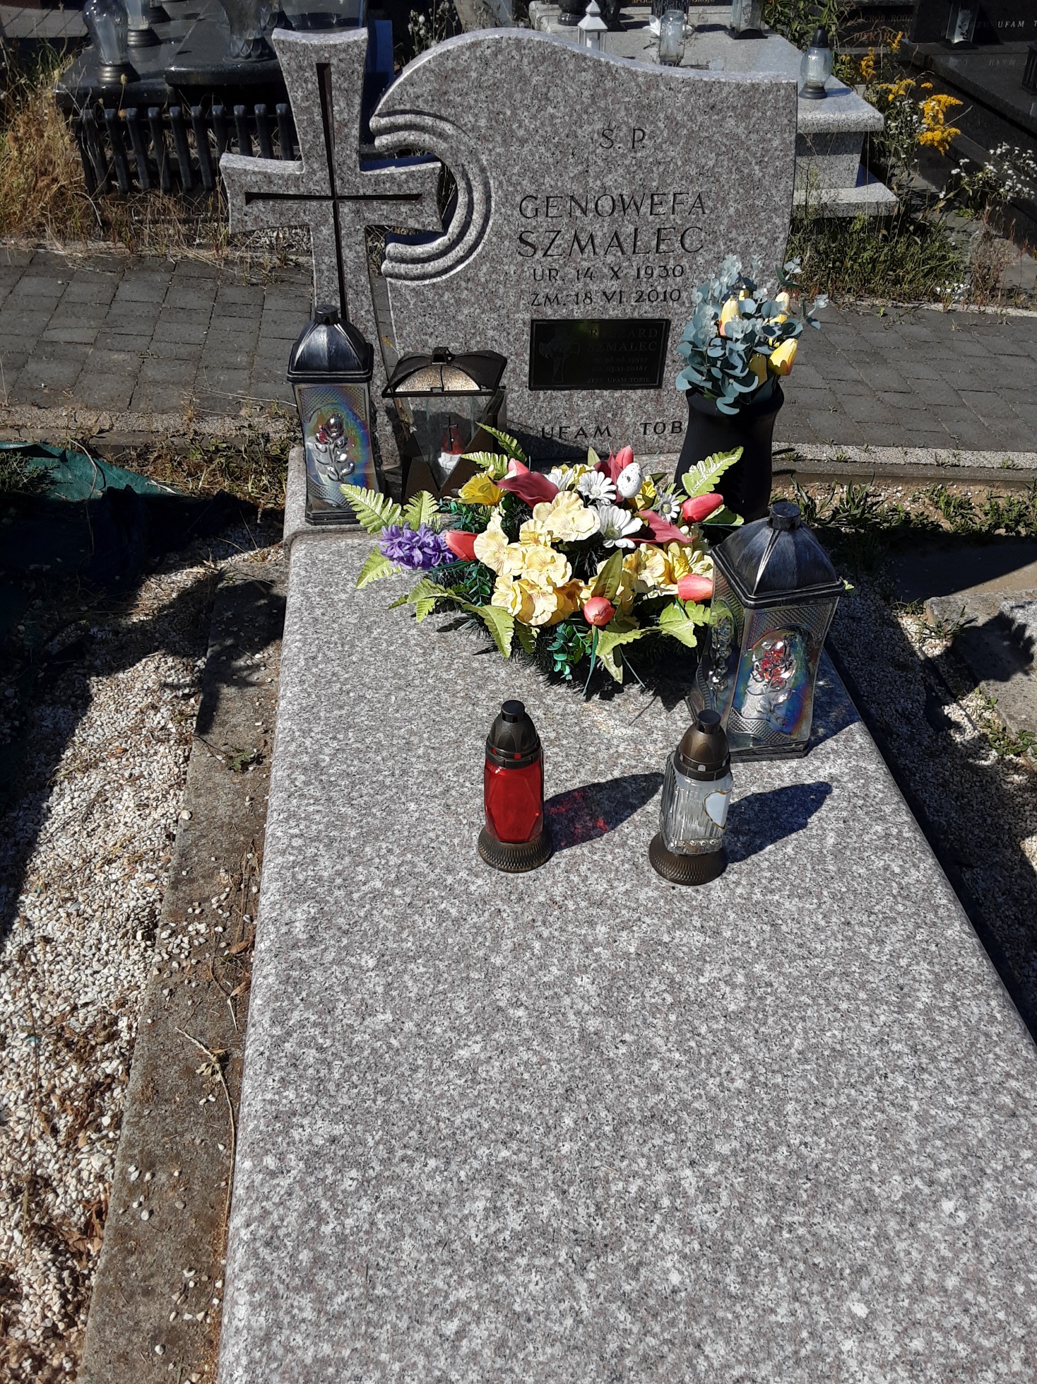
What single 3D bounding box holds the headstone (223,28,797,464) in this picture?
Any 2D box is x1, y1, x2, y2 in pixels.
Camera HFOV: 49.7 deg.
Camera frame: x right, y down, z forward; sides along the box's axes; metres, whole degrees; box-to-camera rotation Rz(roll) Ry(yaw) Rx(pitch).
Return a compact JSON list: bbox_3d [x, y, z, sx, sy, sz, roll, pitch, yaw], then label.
[{"bbox_3d":[-0.002,-0.714,1.871,0.912,0.674,0.084,-3,39,-6],"label":"headstone"}]

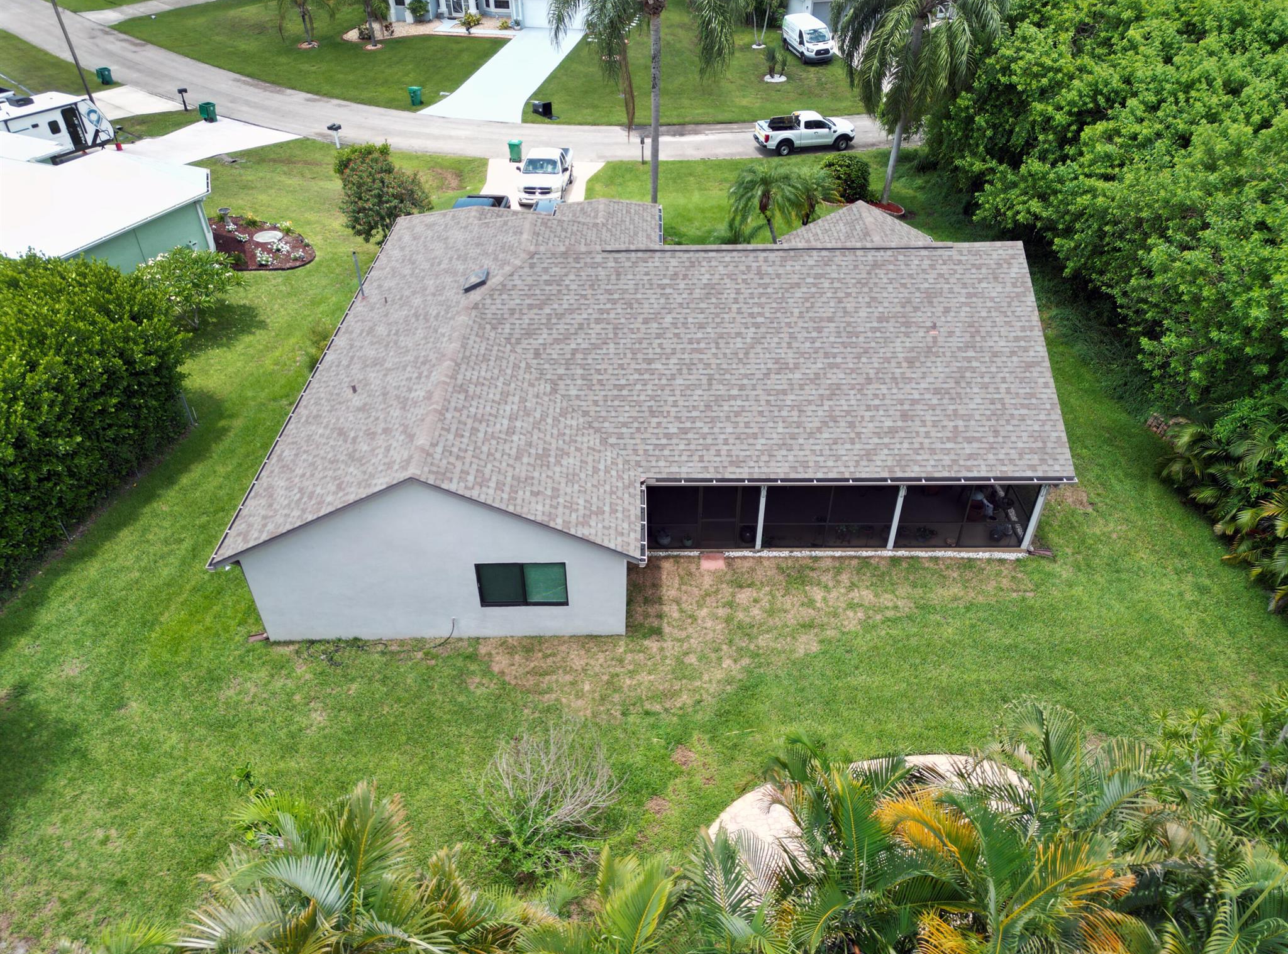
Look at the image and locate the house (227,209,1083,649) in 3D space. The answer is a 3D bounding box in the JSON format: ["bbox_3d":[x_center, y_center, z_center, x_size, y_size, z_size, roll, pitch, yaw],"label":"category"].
[{"bbox_3d":[0.565,-4.372,25.233,18.685,5.707,19.089,0,38,0],"label":"house"}]

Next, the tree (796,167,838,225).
[{"bbox_3d":[6.155,-9.661,33.523,2.424,3.737,2.424,0,38,0],"label":"tree"}]

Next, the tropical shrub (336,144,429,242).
[{"bbox_3d":[-11.116,-12.057,38.125,3.900,4.000,3.800,0,38,0],"label":"tropical shrub"}]

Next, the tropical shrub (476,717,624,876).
[{"bbox_3d":[-1.612,5.479,15.296,2.373,2.525,2.222,0,38,0],"label":"tropical shrub"}]

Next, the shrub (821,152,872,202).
[{"bbox_3d":[9.366,-14.053,41.751,2.350,2.200,2.350,0,38,0],"label":"shrub"}]

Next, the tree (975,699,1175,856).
[{"bbox_3d":[7.513,5.595,15.794,3.200,3.500,3.000,0,38,0],"label":"tree"}]

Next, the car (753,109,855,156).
[{"bbox_3d":[8.614,-18.411,47.612,5.350,1.810,1.870,-9,39,-11],"label":"car"}]

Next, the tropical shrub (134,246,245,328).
[{"bbox_3d":[-15.073,-6.293,30.078,3.434,2.727,3.232,0,38,0],"label":"tropical shrub"}]

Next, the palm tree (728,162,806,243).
[{"bbox_3d":[4.590,-9.631,33.404,2.878,3.889,2.878,0,38,0],"label":"palm tree"}]

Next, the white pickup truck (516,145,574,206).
[{"bbox_3d":[-4.641,-14.606,42.959,2.020,1.880,5.350,2,38,4],"label":"white pickup truck"}]

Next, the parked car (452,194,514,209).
[{"bbox_3d":[-7.186,-10.583,37.882,1.980,1.900,5.700,3,38,4],"label":"parked car"}]

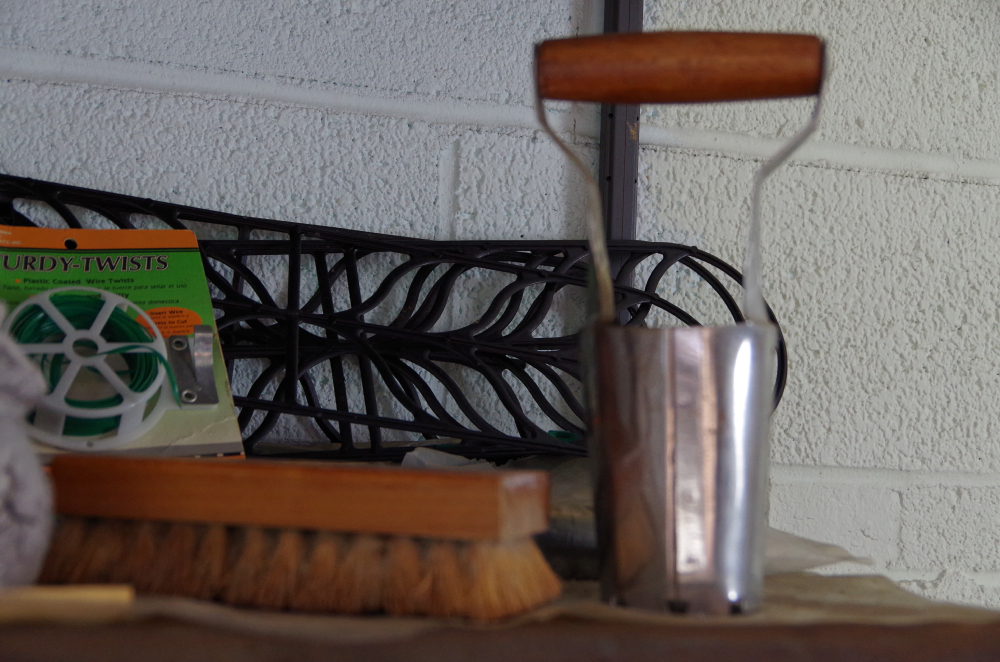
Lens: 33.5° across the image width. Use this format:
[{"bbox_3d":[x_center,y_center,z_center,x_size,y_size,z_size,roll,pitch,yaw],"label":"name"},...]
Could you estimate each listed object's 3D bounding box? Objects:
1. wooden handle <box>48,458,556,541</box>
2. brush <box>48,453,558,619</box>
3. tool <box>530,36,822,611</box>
[{"bbox_3d":[-0.084,0.064,0.666,0.206,0.024,0.045,0,-2,25],"label":"wooden handle"},{"bbox_3d":[-0.084,0.079,0.666,0.212,0.053,0.057,0,-2,25],"label":"brush"},{"bbox_3d":[0.073,-0.004,0.670,0.118,0.231,0.076,0,-2,7],"label":"tool"}]

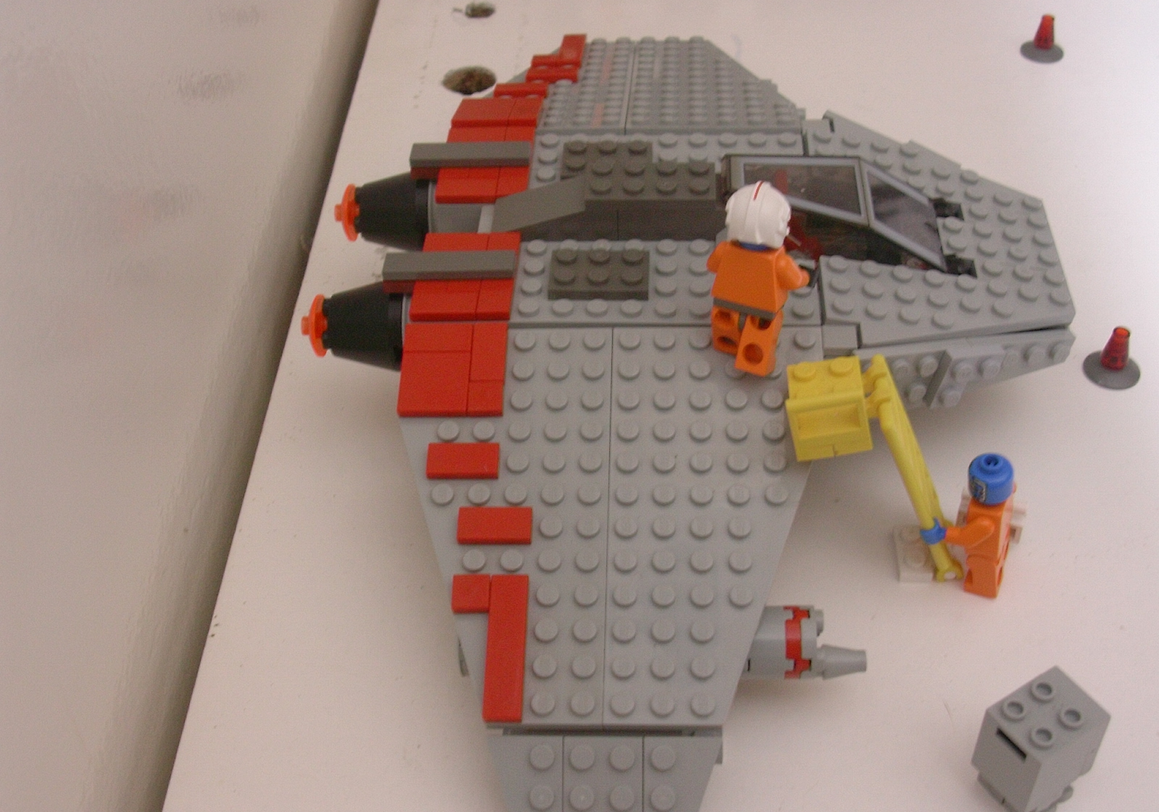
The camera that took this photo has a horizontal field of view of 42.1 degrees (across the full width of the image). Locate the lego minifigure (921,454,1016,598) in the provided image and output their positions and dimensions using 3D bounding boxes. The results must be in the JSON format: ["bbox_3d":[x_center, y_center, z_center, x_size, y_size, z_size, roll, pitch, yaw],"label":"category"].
[{"bbox_3d":[0.093,0.026,0.358,0.019,0.040,0.019,10,45,14],"label":"lego minifigure"}]

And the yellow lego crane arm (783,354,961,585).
[{"bbox_3d":[0.068,0.017,0.348,0.030,0.071,0.017,-16,36,10],"label":"yellow lego crane arm"}]

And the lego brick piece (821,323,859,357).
[{"bbox_3d":[0.060,-0.015,0.347,0.008,0.003,0.008,1,43,3],"label":"lego brick piece"}]

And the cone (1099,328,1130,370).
[{"bbox_3d":[0.147,-0.016,0.412,0.008,0.011,0.008,1,43,4],"label":"cone"}]

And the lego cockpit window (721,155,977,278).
[{"bbox_3d":[0.064,-0.050,0.375,0.058,0.018,0.032,4,43,0],"label":"lego cockpit window"}]

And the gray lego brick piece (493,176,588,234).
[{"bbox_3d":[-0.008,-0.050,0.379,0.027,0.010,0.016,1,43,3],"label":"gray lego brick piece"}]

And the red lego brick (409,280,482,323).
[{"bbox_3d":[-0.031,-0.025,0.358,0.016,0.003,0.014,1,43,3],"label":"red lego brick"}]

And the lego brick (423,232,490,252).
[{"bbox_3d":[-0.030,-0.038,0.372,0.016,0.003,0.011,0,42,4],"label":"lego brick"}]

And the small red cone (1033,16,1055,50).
[{"bbox_3d":[0.167,-0.134,0.541,0.008,0.011,0.008,1,43,4],"label":"small red cone"}]

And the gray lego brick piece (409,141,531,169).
[{"bbox_3d":[-0.029,-0.066,0.397,0.032,0.003,0.008,1,43,3],"label":"gray lego brick piece"}]

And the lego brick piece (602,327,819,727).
[{"bbox_3d":[0.030,0.023,0.323,0.048,0.005,0.096,0,57,4],"label":"lego brick piece"}]

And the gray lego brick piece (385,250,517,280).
[{"bbox_3d":[-0.031,-0.034,0.362,0.032,0.003,0.008,1,43,3],"label":"gray lego brick piece"}]

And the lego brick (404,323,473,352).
[{"bbox_3d":[-0.032,-0.015,0.349,0.016,0.003,0.008,0,57,4],"label":"lego brick"}]

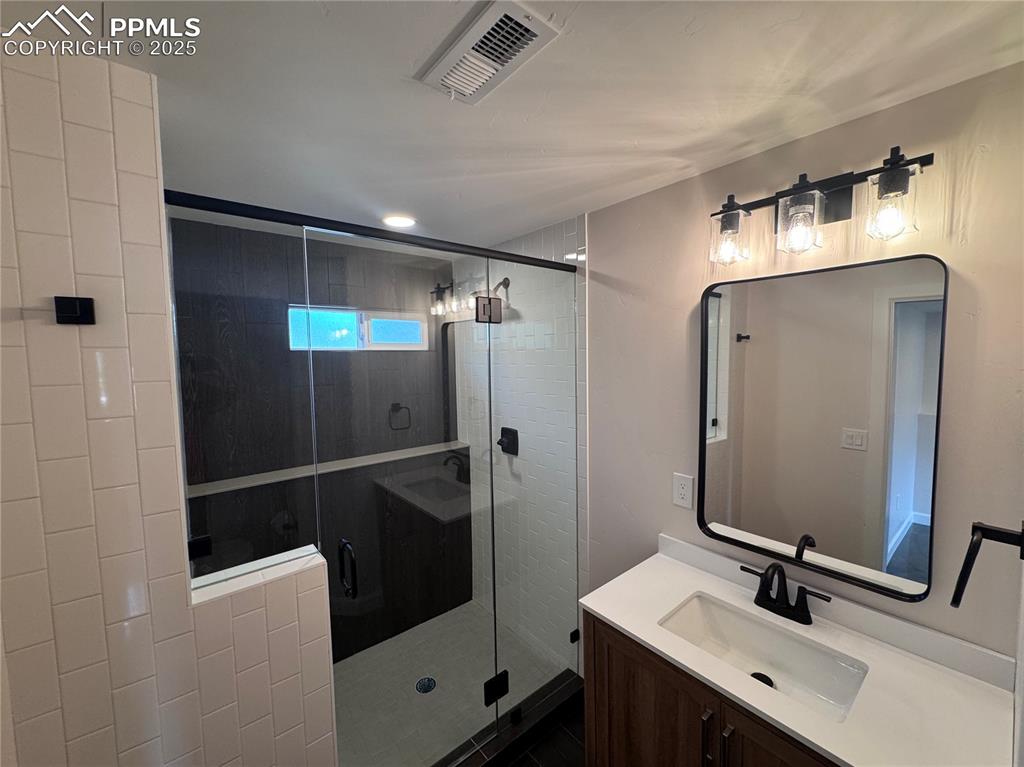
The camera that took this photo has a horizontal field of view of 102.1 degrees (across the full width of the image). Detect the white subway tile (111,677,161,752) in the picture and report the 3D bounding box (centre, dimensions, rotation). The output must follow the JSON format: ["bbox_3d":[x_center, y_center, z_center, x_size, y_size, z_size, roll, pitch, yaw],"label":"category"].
[{"bbox_3d":[-0.879,0.774,0.972,0.076,0.154,0.009,-4,5,-39],"label":"white subway tile"}]

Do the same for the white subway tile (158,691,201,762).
[{"bbox_3d":[-0.810,0.838,1.014,0.074,0.151,0.010,-4,5,-39],"label":"white subway tile"}]

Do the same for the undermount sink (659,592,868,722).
[{"bbox_3d":[0.696,0.821,1.182,0.290,0.155,0.475,-4,5,-39],"label":"undermount sink"}]

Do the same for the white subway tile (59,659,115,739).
[{"bbox_3d":[-0.931,0.696,0.909,0.075,0.152,0.009,-4,5,-39],"label":"white subway tile"}]

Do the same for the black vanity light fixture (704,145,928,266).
[{"bbox_3d":[0.843,-0.477,1.187,0.155,0.218,0.520,-4,5,-39],"label":"black vanity light fixture"}]

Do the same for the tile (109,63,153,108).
[{"bbox_3d":[-0.835,-0.653,0.909,0.070,0.070,0.010,-4,5,-39],"label":"tile"}]

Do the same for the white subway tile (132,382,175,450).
[{"bbox_3d":[-0.835,0.074,0.969,0.066,0.154,0.009,-4,5,-39],"label":"white subway tile"}]

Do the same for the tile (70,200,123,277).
[{"bbox_3d":[-0.890,-0.309,0.889,0.075,0.152,0.010,-4,5,-38],"label":"tile"}]

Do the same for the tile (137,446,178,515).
[{"bbox_3d":[-0.825,0.228,0.971,0.066,0.152,0.010,-4,5,-38],"label":"tile"}]

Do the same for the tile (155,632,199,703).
[{"bbox_3d":[-0.812,0.687,1.005,0.075,0.152,0.009,-4,5,-39],"label":"tile"}]

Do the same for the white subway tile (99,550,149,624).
[{"bbox_3d":[-0.885,0.464,0.951,0.076,0.154,0.009,-4,5,-39],"label":"white subway tile"}]

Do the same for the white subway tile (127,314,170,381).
[{"bbox_3d":[-0.828,-0.081,0.949,0.068,0.152,0.009,-4,5,-39],"label":"white subway tile"}]

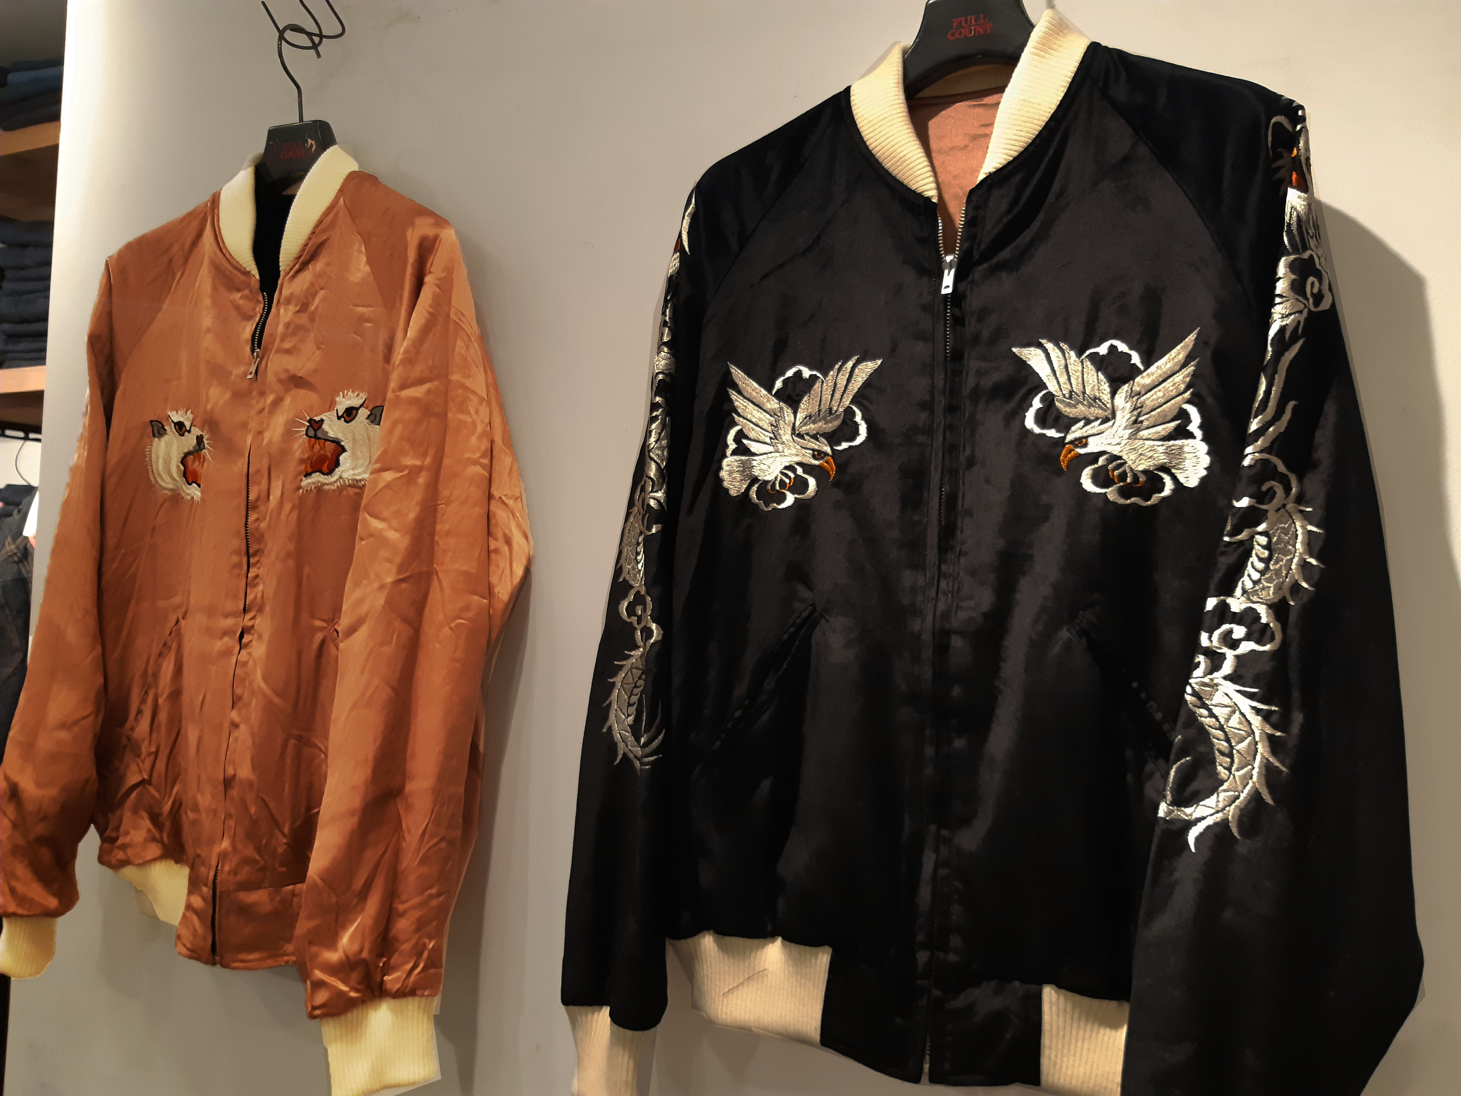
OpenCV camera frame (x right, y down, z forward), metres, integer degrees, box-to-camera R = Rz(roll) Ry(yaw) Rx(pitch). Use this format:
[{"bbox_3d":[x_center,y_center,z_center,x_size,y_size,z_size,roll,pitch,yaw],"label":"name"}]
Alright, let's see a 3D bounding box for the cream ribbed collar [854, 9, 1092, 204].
[{"bbox_3d":[0.178,-0.316,0.810,0.178,0.158,0.102,0,-4,24],"label":"cream ribbed collar"}]

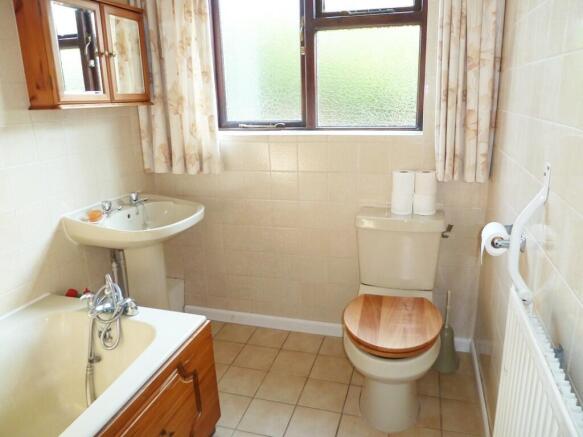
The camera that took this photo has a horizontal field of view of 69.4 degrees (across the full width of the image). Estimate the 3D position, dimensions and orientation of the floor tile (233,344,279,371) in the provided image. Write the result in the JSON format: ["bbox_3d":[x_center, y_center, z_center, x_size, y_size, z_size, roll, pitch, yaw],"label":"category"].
[{"bbox_3d":[-0.179,0.727,2.204,0.197,0.010,0.197,3,17,16],"label":"floor tile"}]

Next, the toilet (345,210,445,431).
[{"bbox_3d":[0.449,0.413,1.829,0.395,0.760,0.715,3,17,16],"label":"toilet"}]

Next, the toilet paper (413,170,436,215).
[{"bbox_3d":[0.611,-0.121,1.920,0.102,0.204,0.102,3,17,16],"label":"toilet paper"}]

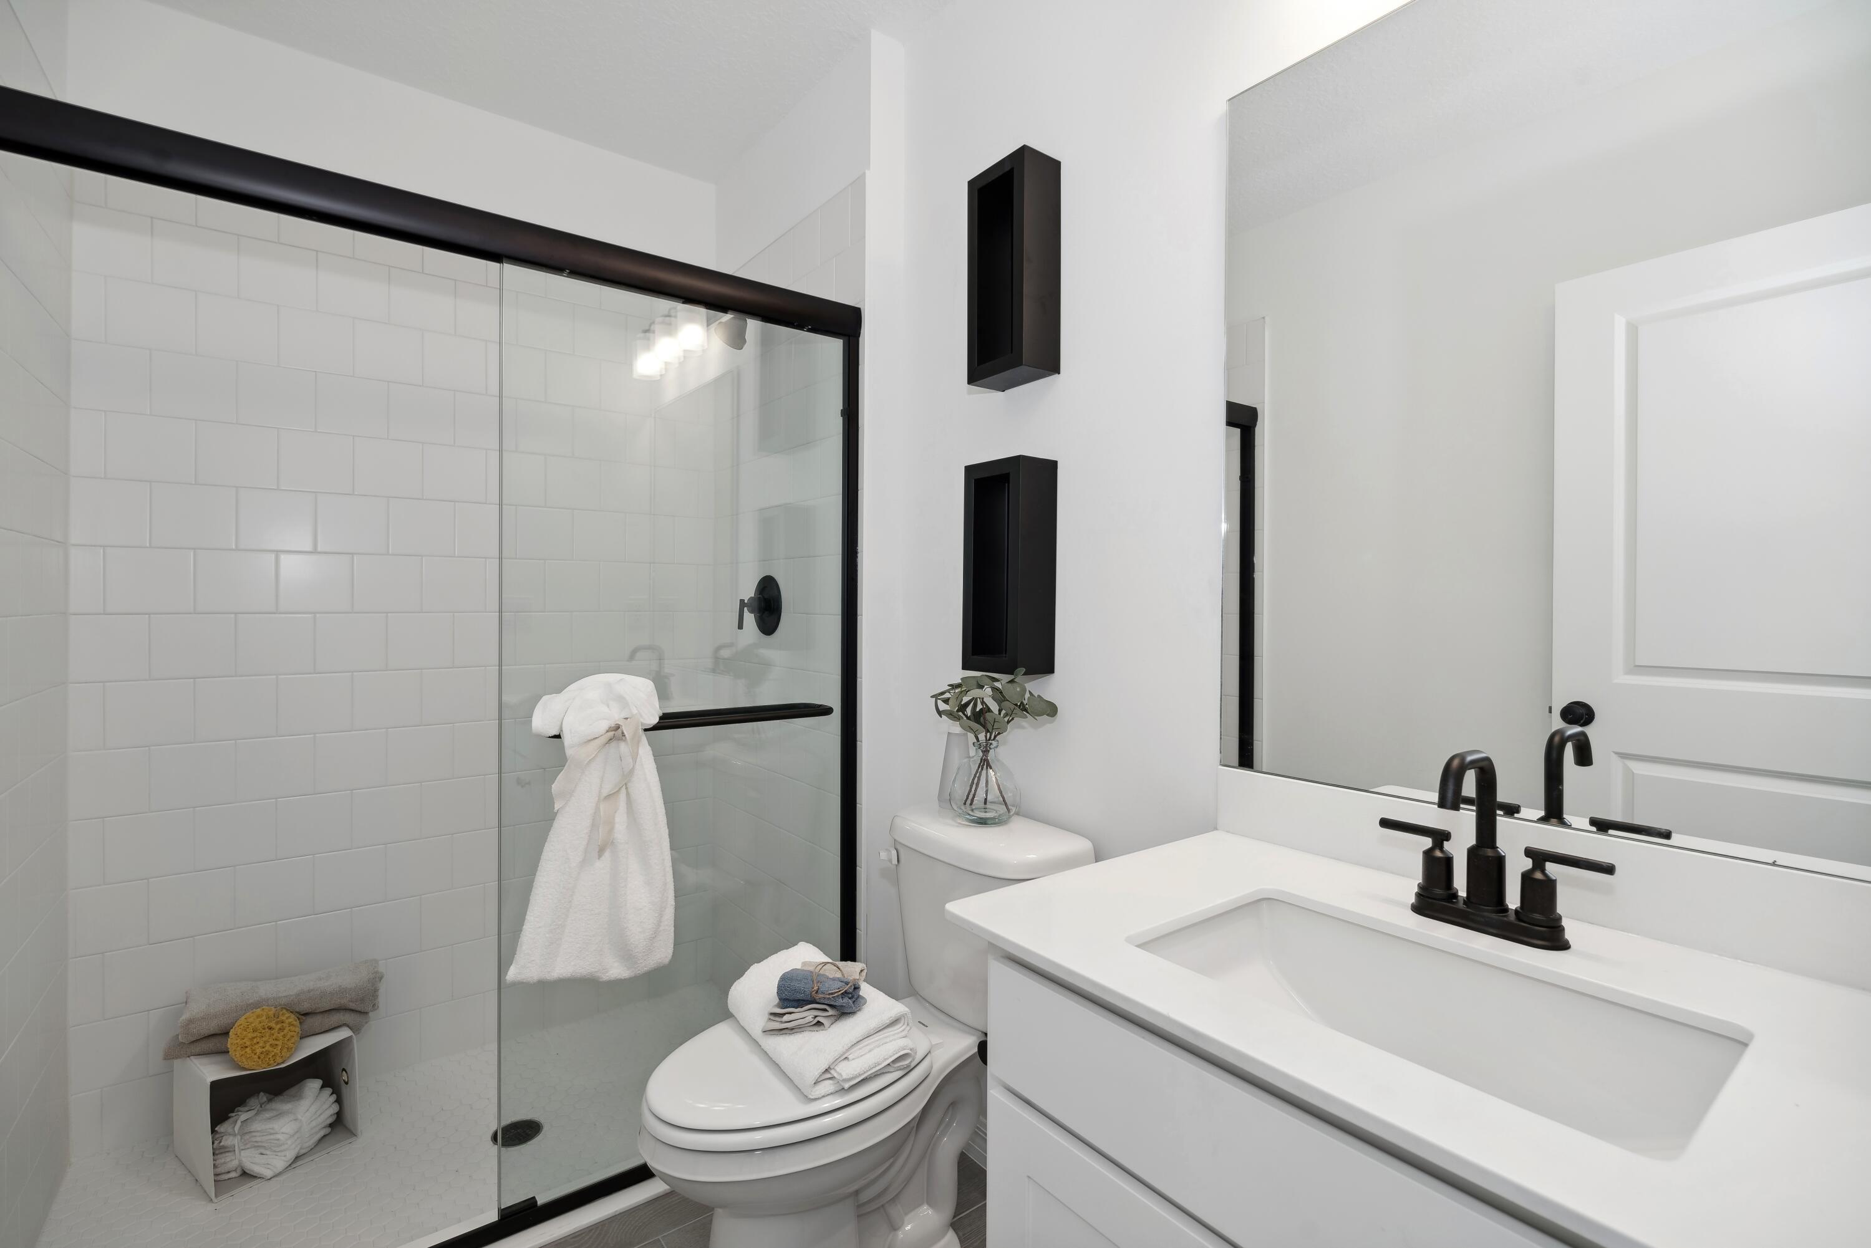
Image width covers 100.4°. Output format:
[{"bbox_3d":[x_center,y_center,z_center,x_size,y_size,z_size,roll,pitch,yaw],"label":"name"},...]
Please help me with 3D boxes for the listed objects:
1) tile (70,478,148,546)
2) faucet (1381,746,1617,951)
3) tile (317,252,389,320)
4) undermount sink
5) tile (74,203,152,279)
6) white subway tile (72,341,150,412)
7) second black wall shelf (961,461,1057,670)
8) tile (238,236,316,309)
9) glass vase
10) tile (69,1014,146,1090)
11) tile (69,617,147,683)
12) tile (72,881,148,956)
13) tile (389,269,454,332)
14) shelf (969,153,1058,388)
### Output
[{"bbox_3d":[-1.897,-0.256,1.797,0.126,0.152,0.009,0,0,-36],"label":"tile"},{"bbox_3d":[0.599,0.247,0.872,0.166,0.205,0.226,-1,2,-38],"label":"faucet"},{"bbox_3d":[-1.536,-0.882,2.061,0.151,0.152,0.009,0,0,-36],"label":"tile"},{"bbox_3d":[0.422,0.415,0.705,0.280,0.160,0.440,0,0,-36],"label":"undermount sink"},{"bbox_3d":[-1.892,-0.876,1.798,0.124,0.152,0.009,0,0,-36],"label":"tile"},{"bbox_3d":[-1.884,-0.563,1.786,0.129,0.152,0.010,-1,2,-37],"label":"white subway tile"},{"bbox_3d":[0.144,-0.111,1.551,0.096,0.408,0.165,0,0,-36],"label":"second black wall shelf"},{"bbox_3d":[-1.658,-0.882,1.971,0.151,0.152,0.009,0,0,-36],"label":"tile"},{"bbox_3d":[0.100,0.320,1.612,0.145,0.152,0.145,0,1,0],"label":"glass vase"},{"bbox_3d":[-1.888,0.985,1.786,0.129,0.152,0.010,-1,2,-37],"label":"tile"},{"bbox_3d":[-1.886,0.056,1.786,0.129,0.152,0.010,-1,2,-37],"label":"tile"},{"bbox_3d":[-1.887,0.675,1.786,0.129,0.152,0.010,-1,2,-37],"label":"tile"},{"bbox_3d":[-1.400,-0.881,2.132,0.152,0.152,0.010,-1,2,-37],"label":"tile"},{"bbox_3d":[0.159,-0.712,1.592,0.099,0.419,0.169,-1,2,-37],"label":"shelf"}]

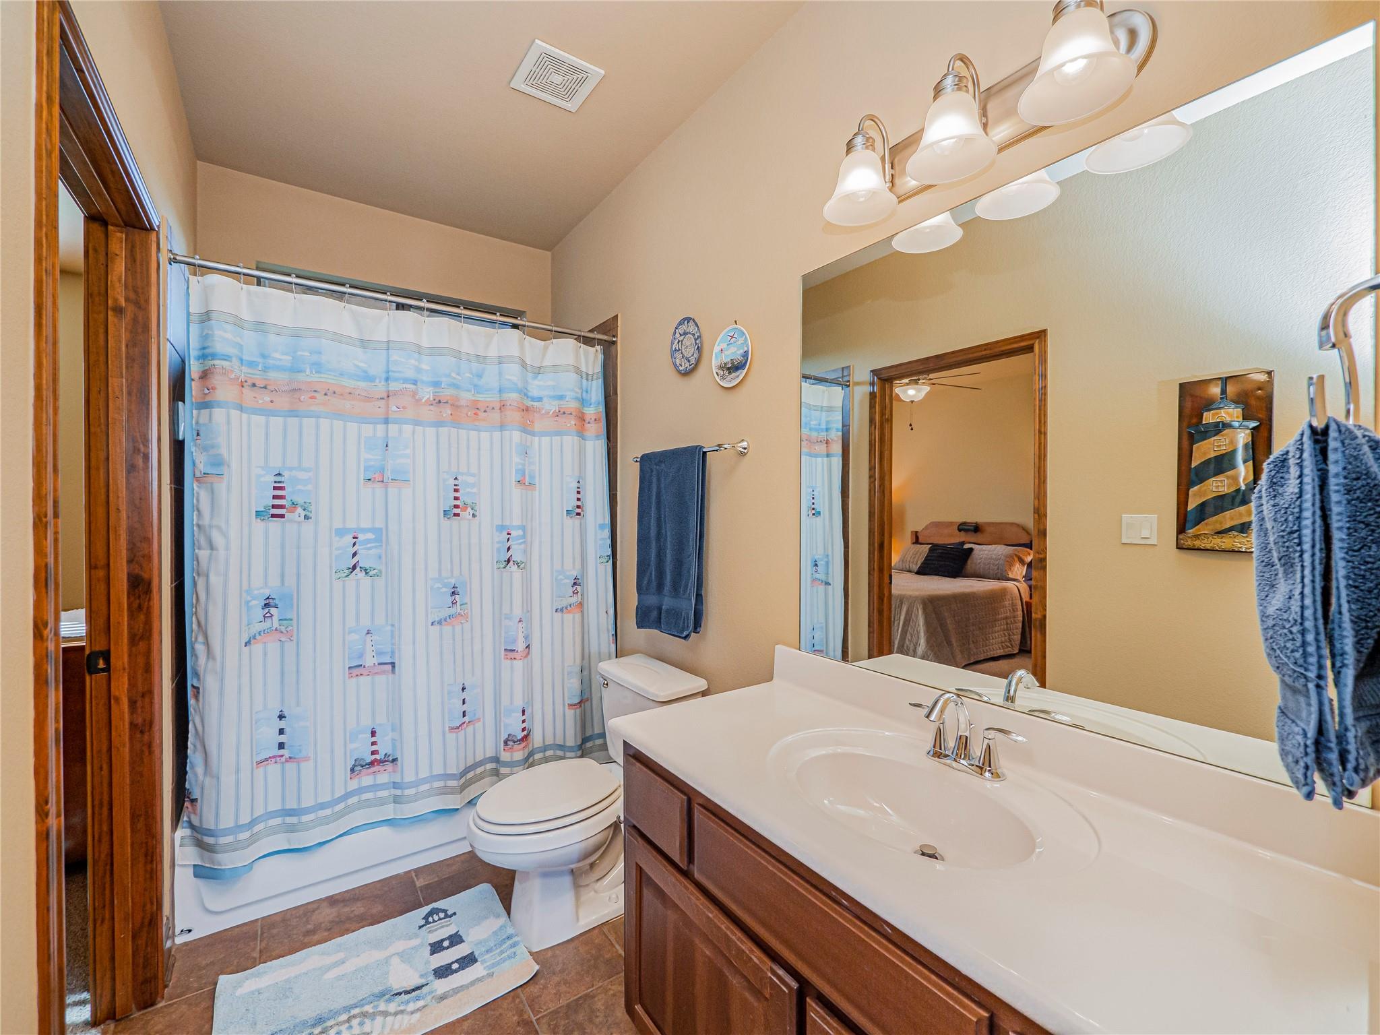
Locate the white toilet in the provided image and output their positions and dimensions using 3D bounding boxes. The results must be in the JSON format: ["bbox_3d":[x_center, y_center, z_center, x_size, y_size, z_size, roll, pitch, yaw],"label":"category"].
[{"bbox_3d":[-0.352,0.923,1.869,0.750,0.727,0.455,0,1,-36],"label":"white toilet"}]

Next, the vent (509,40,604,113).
[{"bbox_3d":[-0.443,-1.456,1.854,0.227,0.020,0.235,0,1,-36],"label":"vent"}]

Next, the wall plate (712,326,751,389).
[{"bbox_3d":[0.141,-0.526,1.831,0.025,0.200,0.195,0,1,-36],"label":"wall plate"}]

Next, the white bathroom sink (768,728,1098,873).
[{"bbox_3d":[0.406,0.566,1.030,0.440,0.150,0.580,0,1,-36],"label":"white bathroom sink"}]

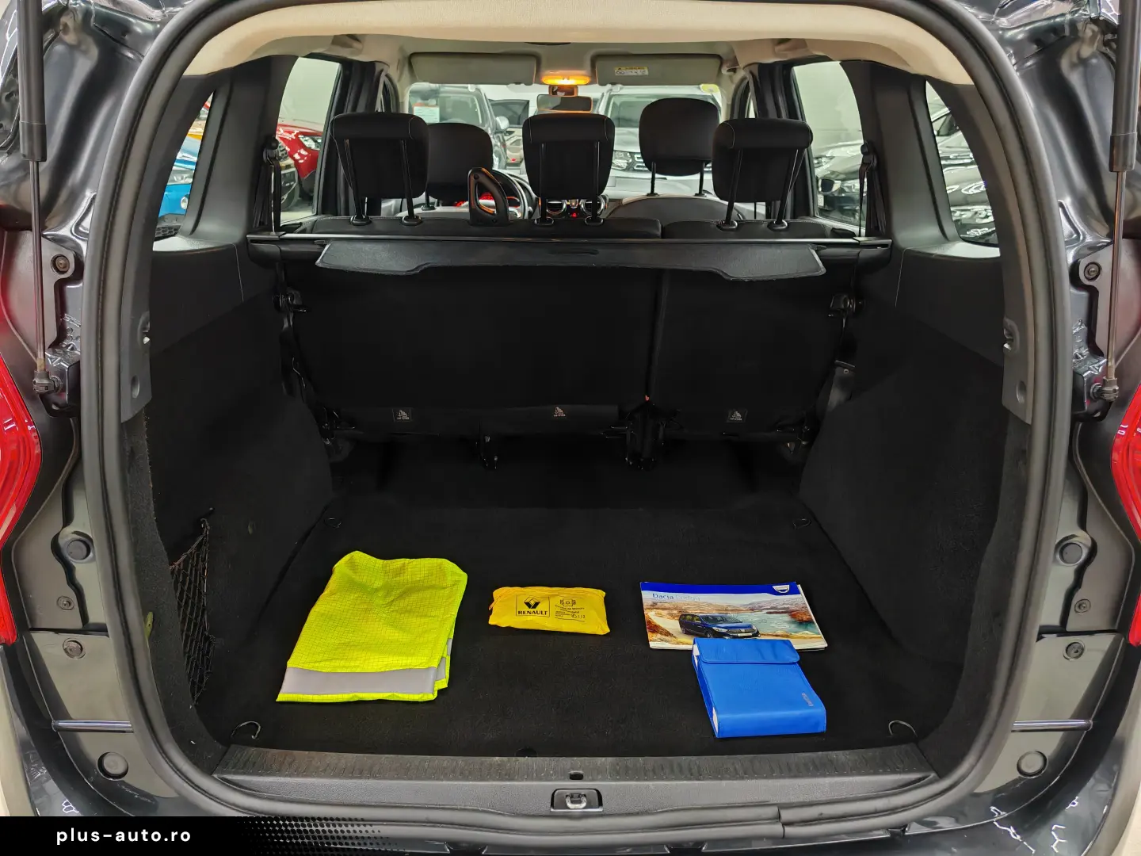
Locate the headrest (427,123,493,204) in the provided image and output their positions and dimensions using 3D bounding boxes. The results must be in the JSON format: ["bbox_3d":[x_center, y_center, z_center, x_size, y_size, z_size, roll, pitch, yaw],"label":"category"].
[{"bbox_3d":[-0.364,-0.817,2.640,0.235,0.220,0.110,0,35,0],"label":"headrest"}]

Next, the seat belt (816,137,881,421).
[{"bbox_3d":[0.613,-0.315,1.910,0.080,0.610,0.130,0,23,0],"label":"seat belt"}]

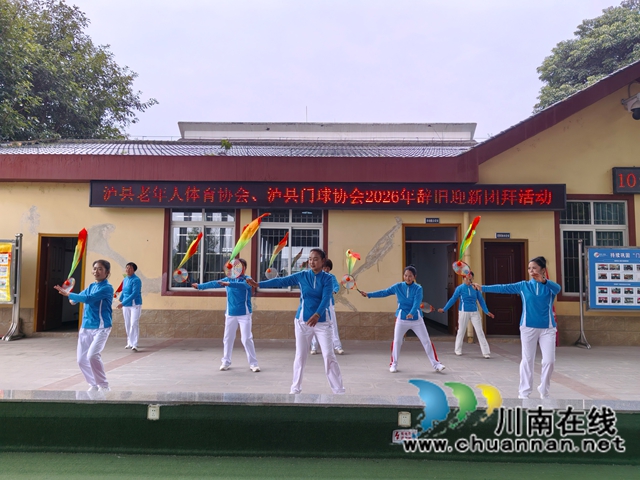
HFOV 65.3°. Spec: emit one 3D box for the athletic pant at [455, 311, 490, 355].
[{"bbox_3d":[2.685,1.606,8.813,0.559,0.795,0.340,1,-4,0],"label":"athletic pant"}]

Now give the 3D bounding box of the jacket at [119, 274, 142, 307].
[{"bbox_3d":[-3.509,0.916,9.243,0.440,0.620,0.360,-2,-5,36],"label":"jacket"}]

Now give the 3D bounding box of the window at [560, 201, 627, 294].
[{"bbox_3d":[5.798,0.165,10.581,1.308,2.013,0.120,1,-4,1],"label":"window"}]

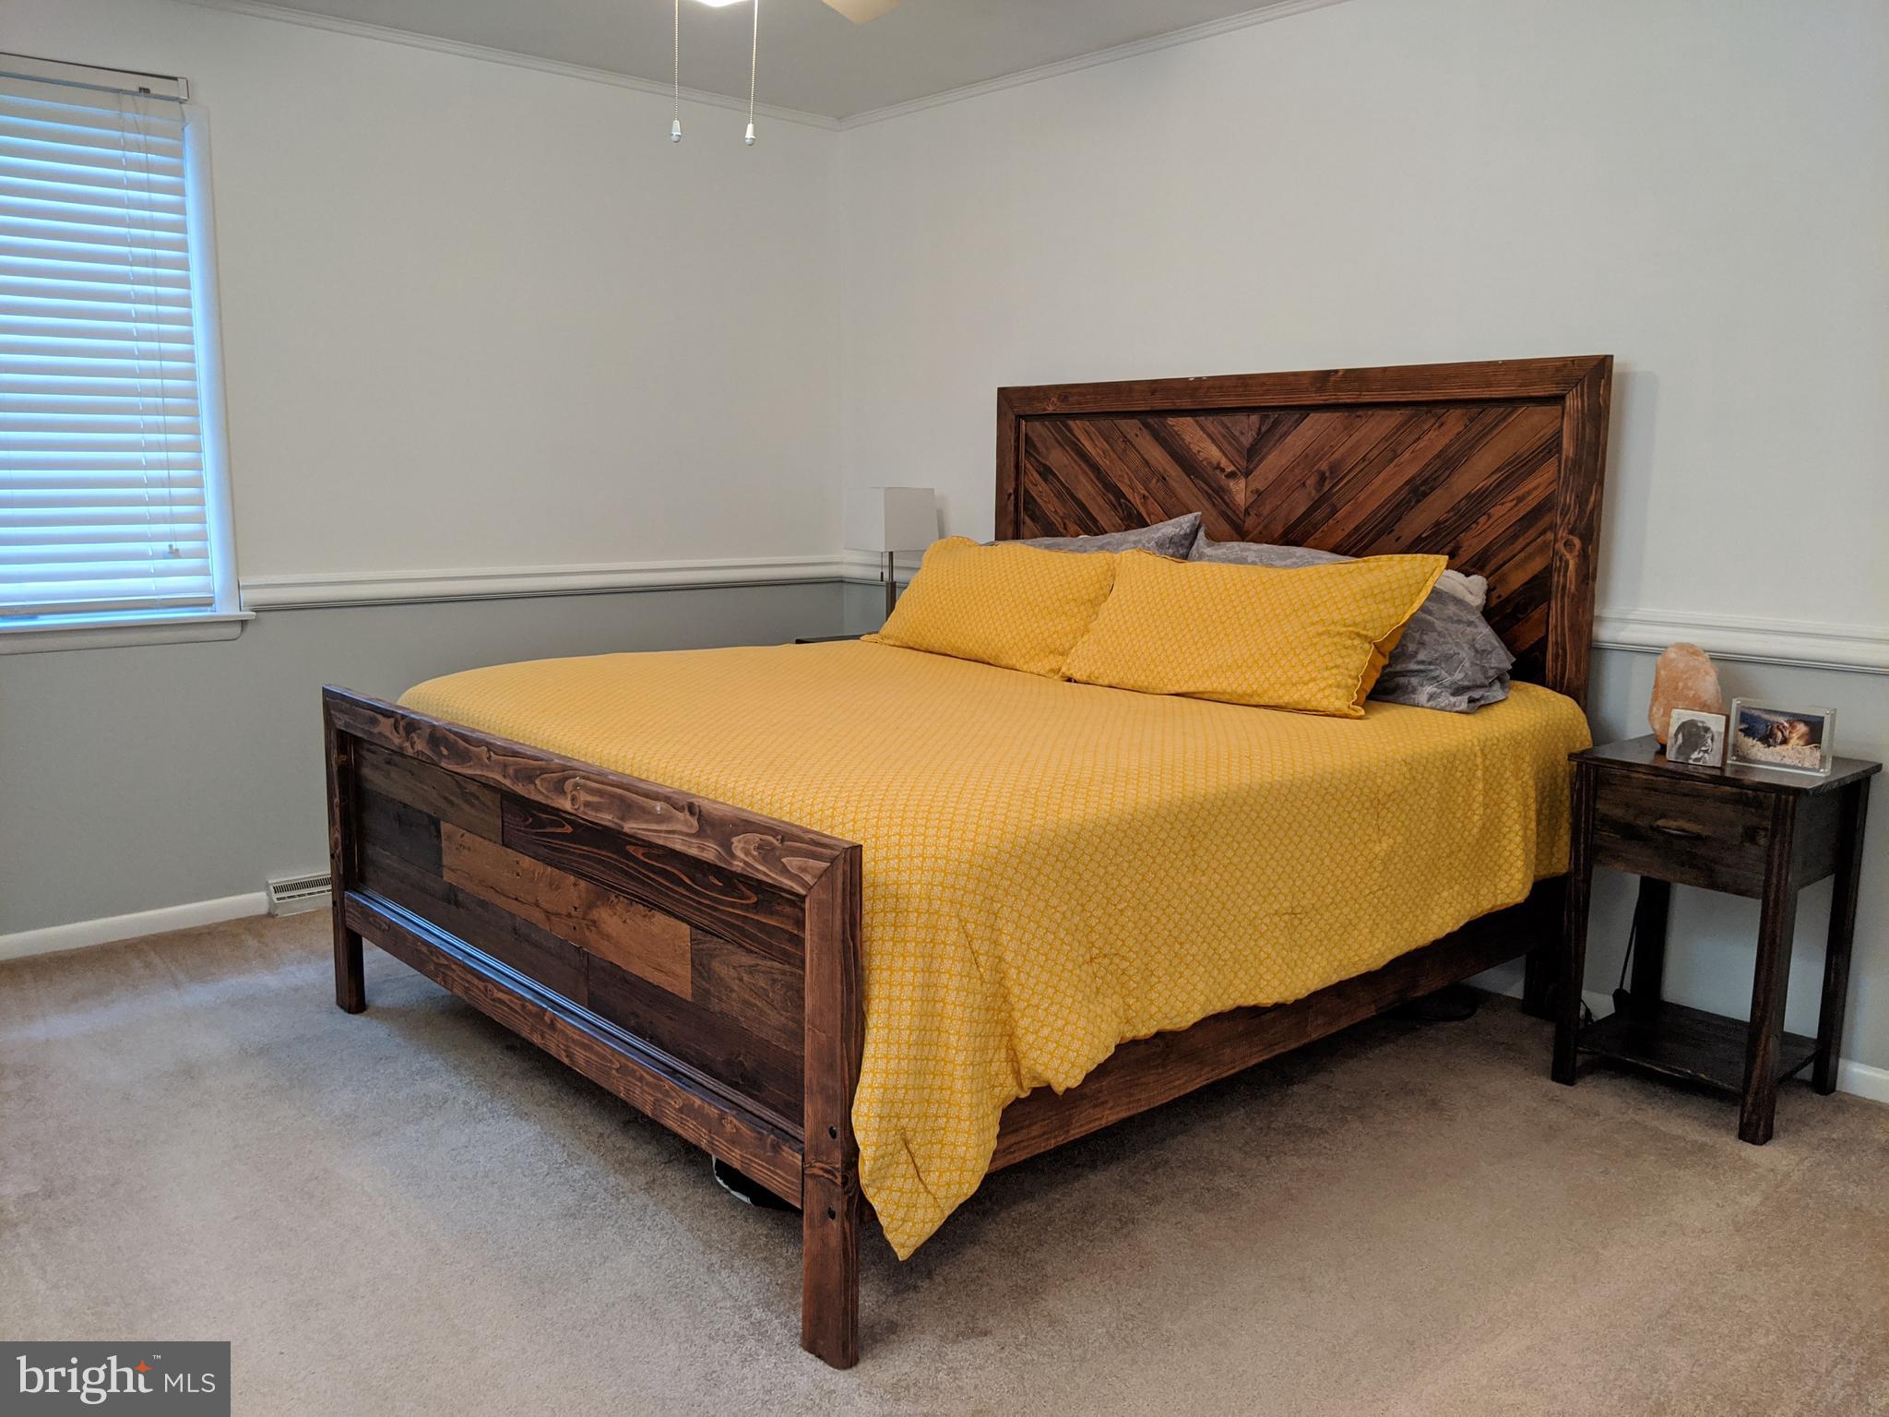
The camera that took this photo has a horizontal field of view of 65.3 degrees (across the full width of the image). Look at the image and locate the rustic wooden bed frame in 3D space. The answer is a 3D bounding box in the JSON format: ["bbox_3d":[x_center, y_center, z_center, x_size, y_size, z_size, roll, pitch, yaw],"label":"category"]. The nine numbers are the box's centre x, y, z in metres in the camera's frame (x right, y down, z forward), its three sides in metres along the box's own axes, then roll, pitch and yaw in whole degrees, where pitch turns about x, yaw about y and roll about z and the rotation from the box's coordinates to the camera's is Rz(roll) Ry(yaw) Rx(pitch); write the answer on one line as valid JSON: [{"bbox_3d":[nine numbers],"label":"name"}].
[{"bbox_3d":[0.029,-0.040,3.407,2.188,1.543,1.996,-7,12,-41],"label":"rustic wooden bed frame"}]

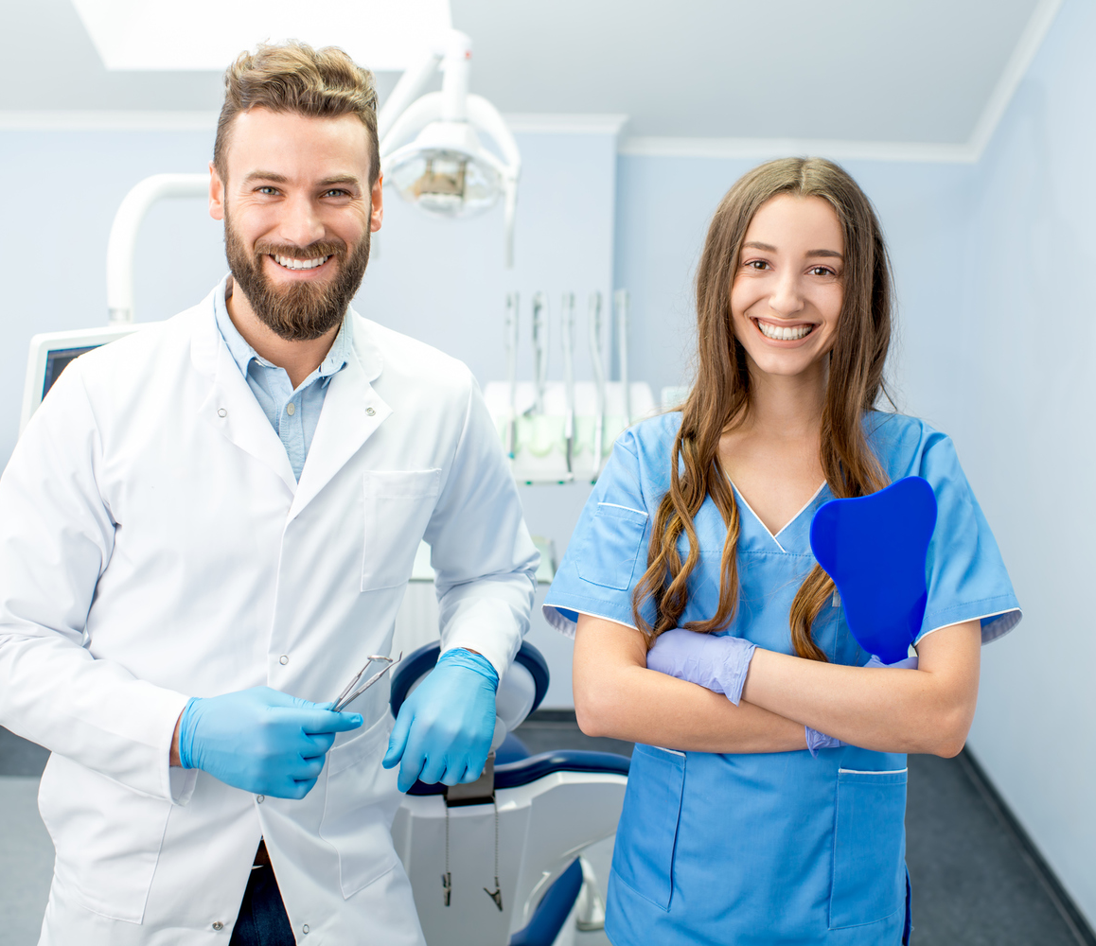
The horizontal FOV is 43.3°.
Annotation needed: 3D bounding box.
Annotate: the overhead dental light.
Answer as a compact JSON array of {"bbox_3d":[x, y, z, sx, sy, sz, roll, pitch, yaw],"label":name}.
[{"bbox_3d":[-0.192,-0.625,2.670,0.280,0.440,0.230,2,11,8],"label":"overhead dental light"}]

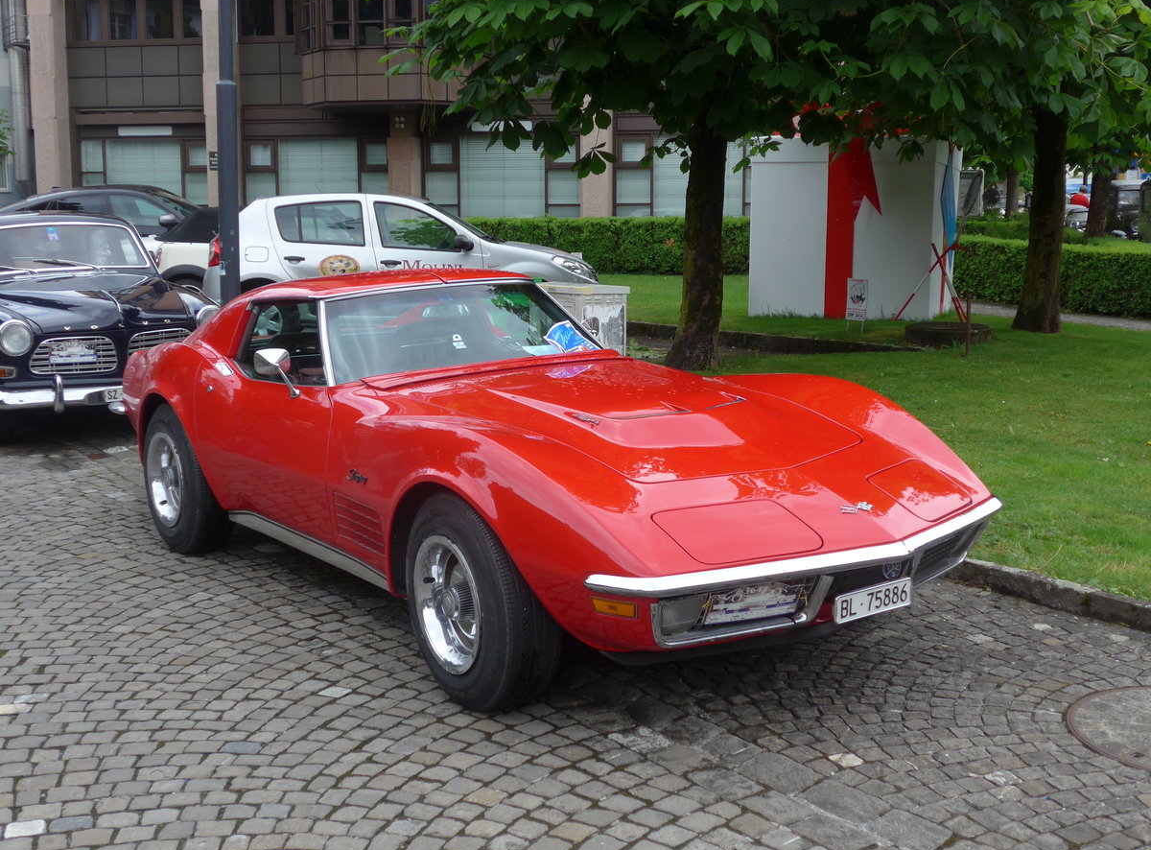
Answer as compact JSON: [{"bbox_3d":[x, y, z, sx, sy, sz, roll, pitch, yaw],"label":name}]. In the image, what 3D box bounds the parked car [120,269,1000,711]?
[{"bbox_3d":[-0.409,0.017,5.843,1.760,1.214,4.635,-8,12,-34],"label":"parked car"}]

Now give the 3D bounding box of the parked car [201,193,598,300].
[{"bbox_3d":[-1.865,-1.649,15.100,4.020,1.534,1.746,0,8,-5],"label":"parked car"}]

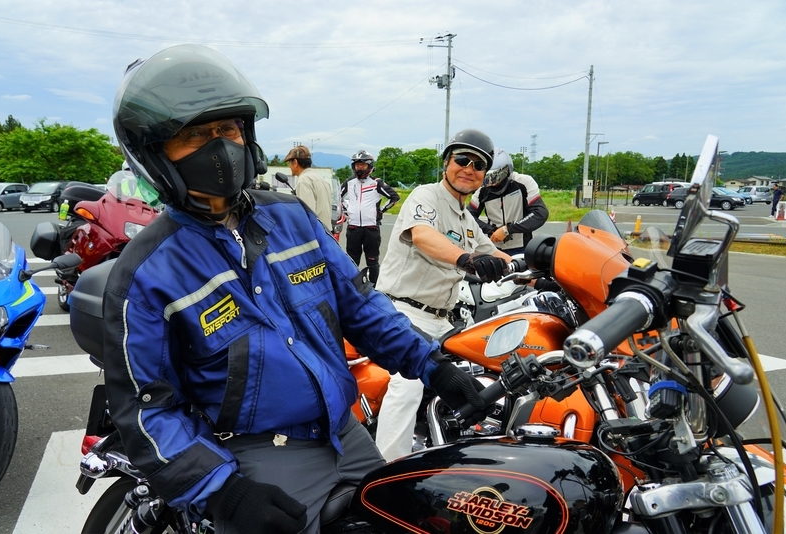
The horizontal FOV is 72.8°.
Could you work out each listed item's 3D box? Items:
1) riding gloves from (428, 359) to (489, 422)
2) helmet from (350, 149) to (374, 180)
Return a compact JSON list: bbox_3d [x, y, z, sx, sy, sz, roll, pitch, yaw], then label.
[{"bbox_3d":[0.151,0.289,1.230,0.140,0.120,0.110,-5,9,-30],"label":"riding gloves"},{"bbox_3d":[-0.323,-1.099,5.750,0.260,0.280,0.340,1,9,6],"label":"helmet"}]

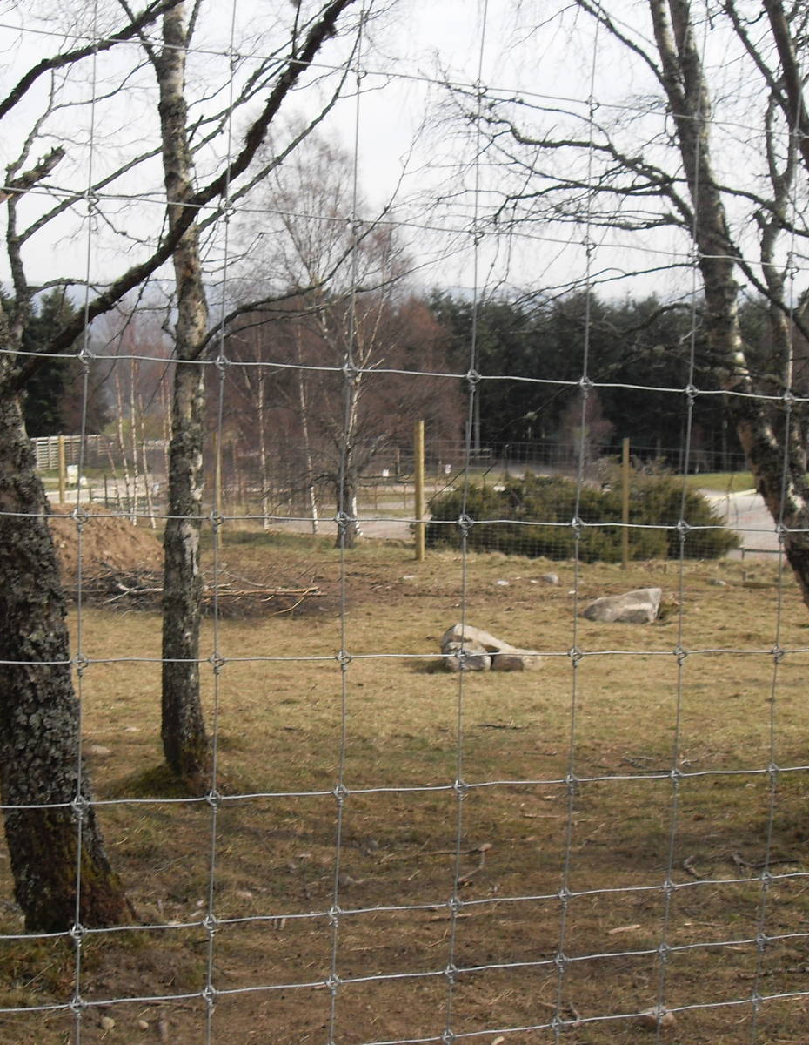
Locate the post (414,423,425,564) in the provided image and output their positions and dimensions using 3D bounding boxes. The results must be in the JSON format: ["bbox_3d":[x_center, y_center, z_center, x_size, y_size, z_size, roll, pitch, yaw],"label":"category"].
[{"bbox_3d":[0.202,-0.406,19.247,0.118,1.788,0.118,0,3,0],"label":"post"}]

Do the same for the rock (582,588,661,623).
[{"bbox_3d":[1.910,0.742,13.100,0.680,0.300,0.420,0,3,-6],"label":"rock"}]

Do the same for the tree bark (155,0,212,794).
[{"bbox_3d":[-1.015,-0.555,6.793,0.250,3.563,0.230,0,3,0],"label":"tree bark"}]

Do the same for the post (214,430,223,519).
[{"bbox_3d":[-2.797,-0.504,22.349,0.080,1.716,0.080,-1,3,0],"label":"post"}]

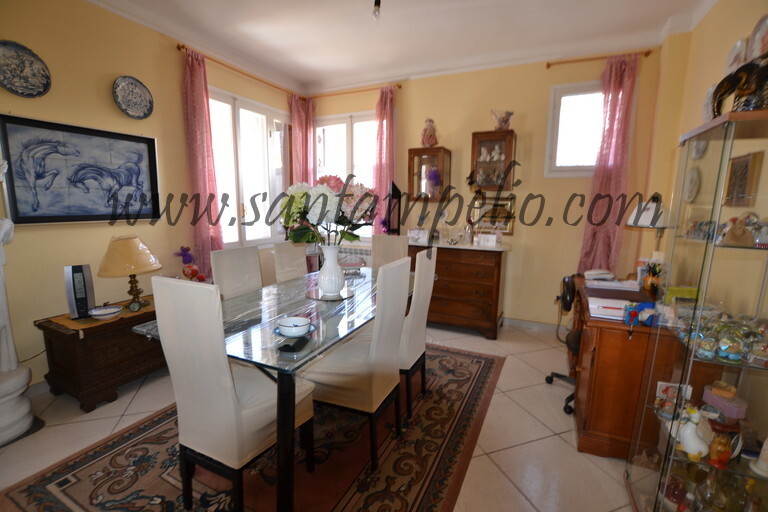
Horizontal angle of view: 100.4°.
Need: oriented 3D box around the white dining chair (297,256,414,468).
[{"bbox_3d":[-0.161,0.539,1.801,0.460,1.066,0.350,6,11,27],"label":"white dining chair"}]

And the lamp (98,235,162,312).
[{"bbox_3d":[-1.964,0.112,2.513,0.390,0.540,0.390,5,10,23],"label":"lamp"}]

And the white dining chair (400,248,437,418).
[{"bbox_3d":[0.058,0.466,2.137,0.430,1.056,0.336,6,11,25],"label":"white dining chair"}]

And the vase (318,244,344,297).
[{"bbox_3d":[-0.342,0.095,2.111,0.172,0.340,0.172,1,9,0],"label":"vase"}]

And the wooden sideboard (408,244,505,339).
[{"bbox_3d":[0.733,0.308,3.539,1.110,0.928,0.451,6,11,25],"label":"wooden sideboard"}]

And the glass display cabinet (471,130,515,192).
[{"bbox_3d":[1.128,-0.950,3.281,0.401,0.569,0.262,6,11,25],"label":"glass display cabinet"}]

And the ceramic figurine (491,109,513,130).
[{"bbox_3d":[1.191,-1.373,3.234,0.210,0.200,0.140,4,10,21],"label":"ceramic figurine"}]

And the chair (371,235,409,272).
[{"bbox_3d":[-0.012,0.366,2.881,0.360,1.060,0.460,4,10,18],"label":"chair"}]

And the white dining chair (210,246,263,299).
[{"bbox_3d":[-0.816,0.489,2.098,0.460,1.050,0.350,6,11,29],"label":"white dining chair"}]

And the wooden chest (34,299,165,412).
[{"bbox_3d":[-1.925,0.642,2.635,0.460,0.540,1.150,5,10,23],"label":"wooden chest"}]

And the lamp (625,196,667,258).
[{"bbox_3d":[1.742,-0.063,2.095,0.290,0.672,0.290,6,11,25],"label":"lamp"}]

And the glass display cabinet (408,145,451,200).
[{"bbox_3d":[0.509,-0.896,3.596,0.402,0.566,0.262,6,11,25],"label":"glass display cabinet"}]

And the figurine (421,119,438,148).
[{"bbox_3d":[0.493,-1.321,3.433,0.200,0.290,0.150,4,10,18],"label":"figurine"}]

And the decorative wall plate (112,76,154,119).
[{"bbox_3d":[-2.010,-1.273,2.574,0.035,0.295,0.295,5,10,23],"label":"decorative wall plate"}]

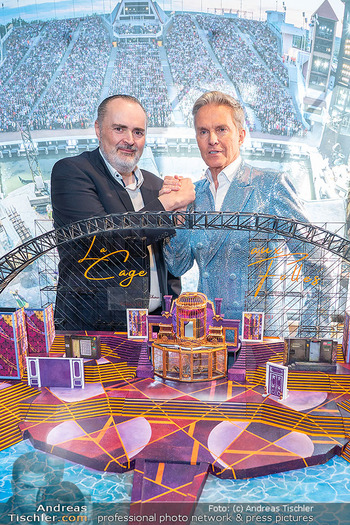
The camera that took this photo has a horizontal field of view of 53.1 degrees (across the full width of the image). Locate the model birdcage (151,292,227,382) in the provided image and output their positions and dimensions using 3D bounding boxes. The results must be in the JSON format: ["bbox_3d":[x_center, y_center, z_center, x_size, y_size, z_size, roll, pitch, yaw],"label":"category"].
[{"bbox_3d":[0.048,0.213,1.060,0.212,0.218,0.165,1,12,9],"label":"model birdcage"}]

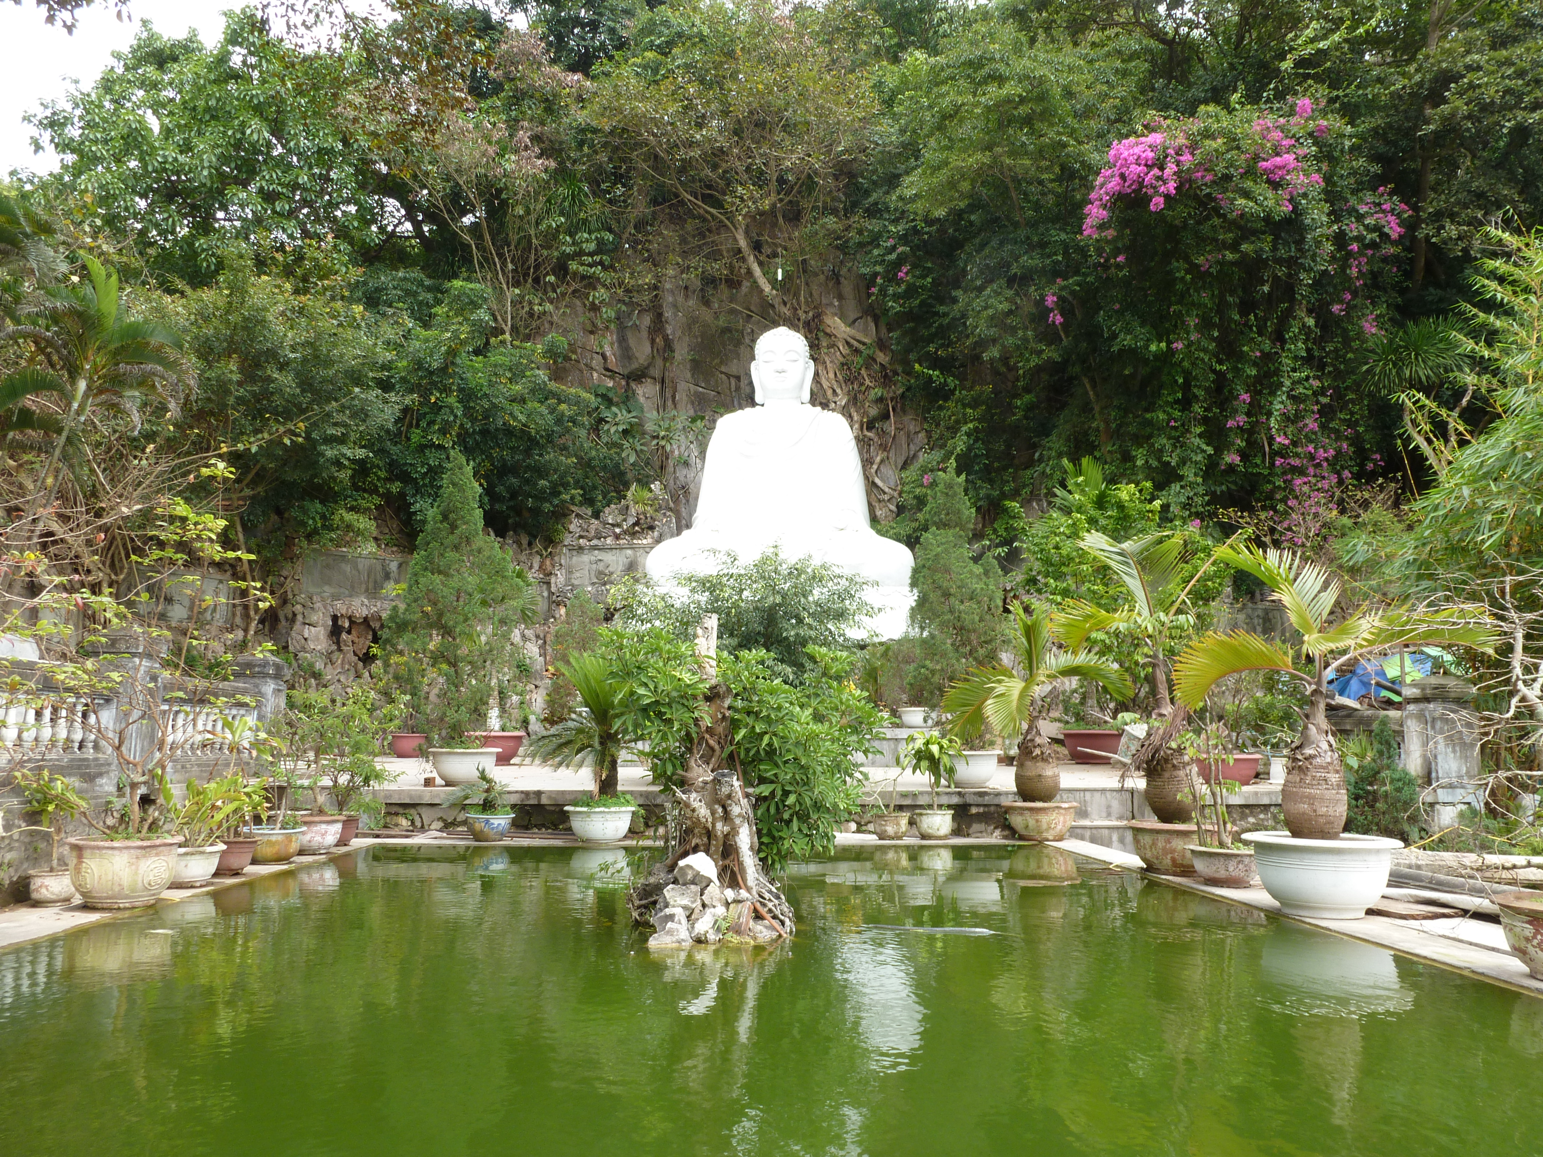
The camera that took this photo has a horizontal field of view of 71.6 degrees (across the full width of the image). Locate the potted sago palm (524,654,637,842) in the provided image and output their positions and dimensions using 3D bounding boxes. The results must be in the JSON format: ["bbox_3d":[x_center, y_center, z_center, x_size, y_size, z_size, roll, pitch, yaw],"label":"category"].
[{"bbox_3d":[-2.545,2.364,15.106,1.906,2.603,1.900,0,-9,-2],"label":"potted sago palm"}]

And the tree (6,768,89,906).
[{"bbox_3d":[-6.055,2.162,8.950,0.572,1.131,0.515,6,-11,-33],"label":"tree"}]

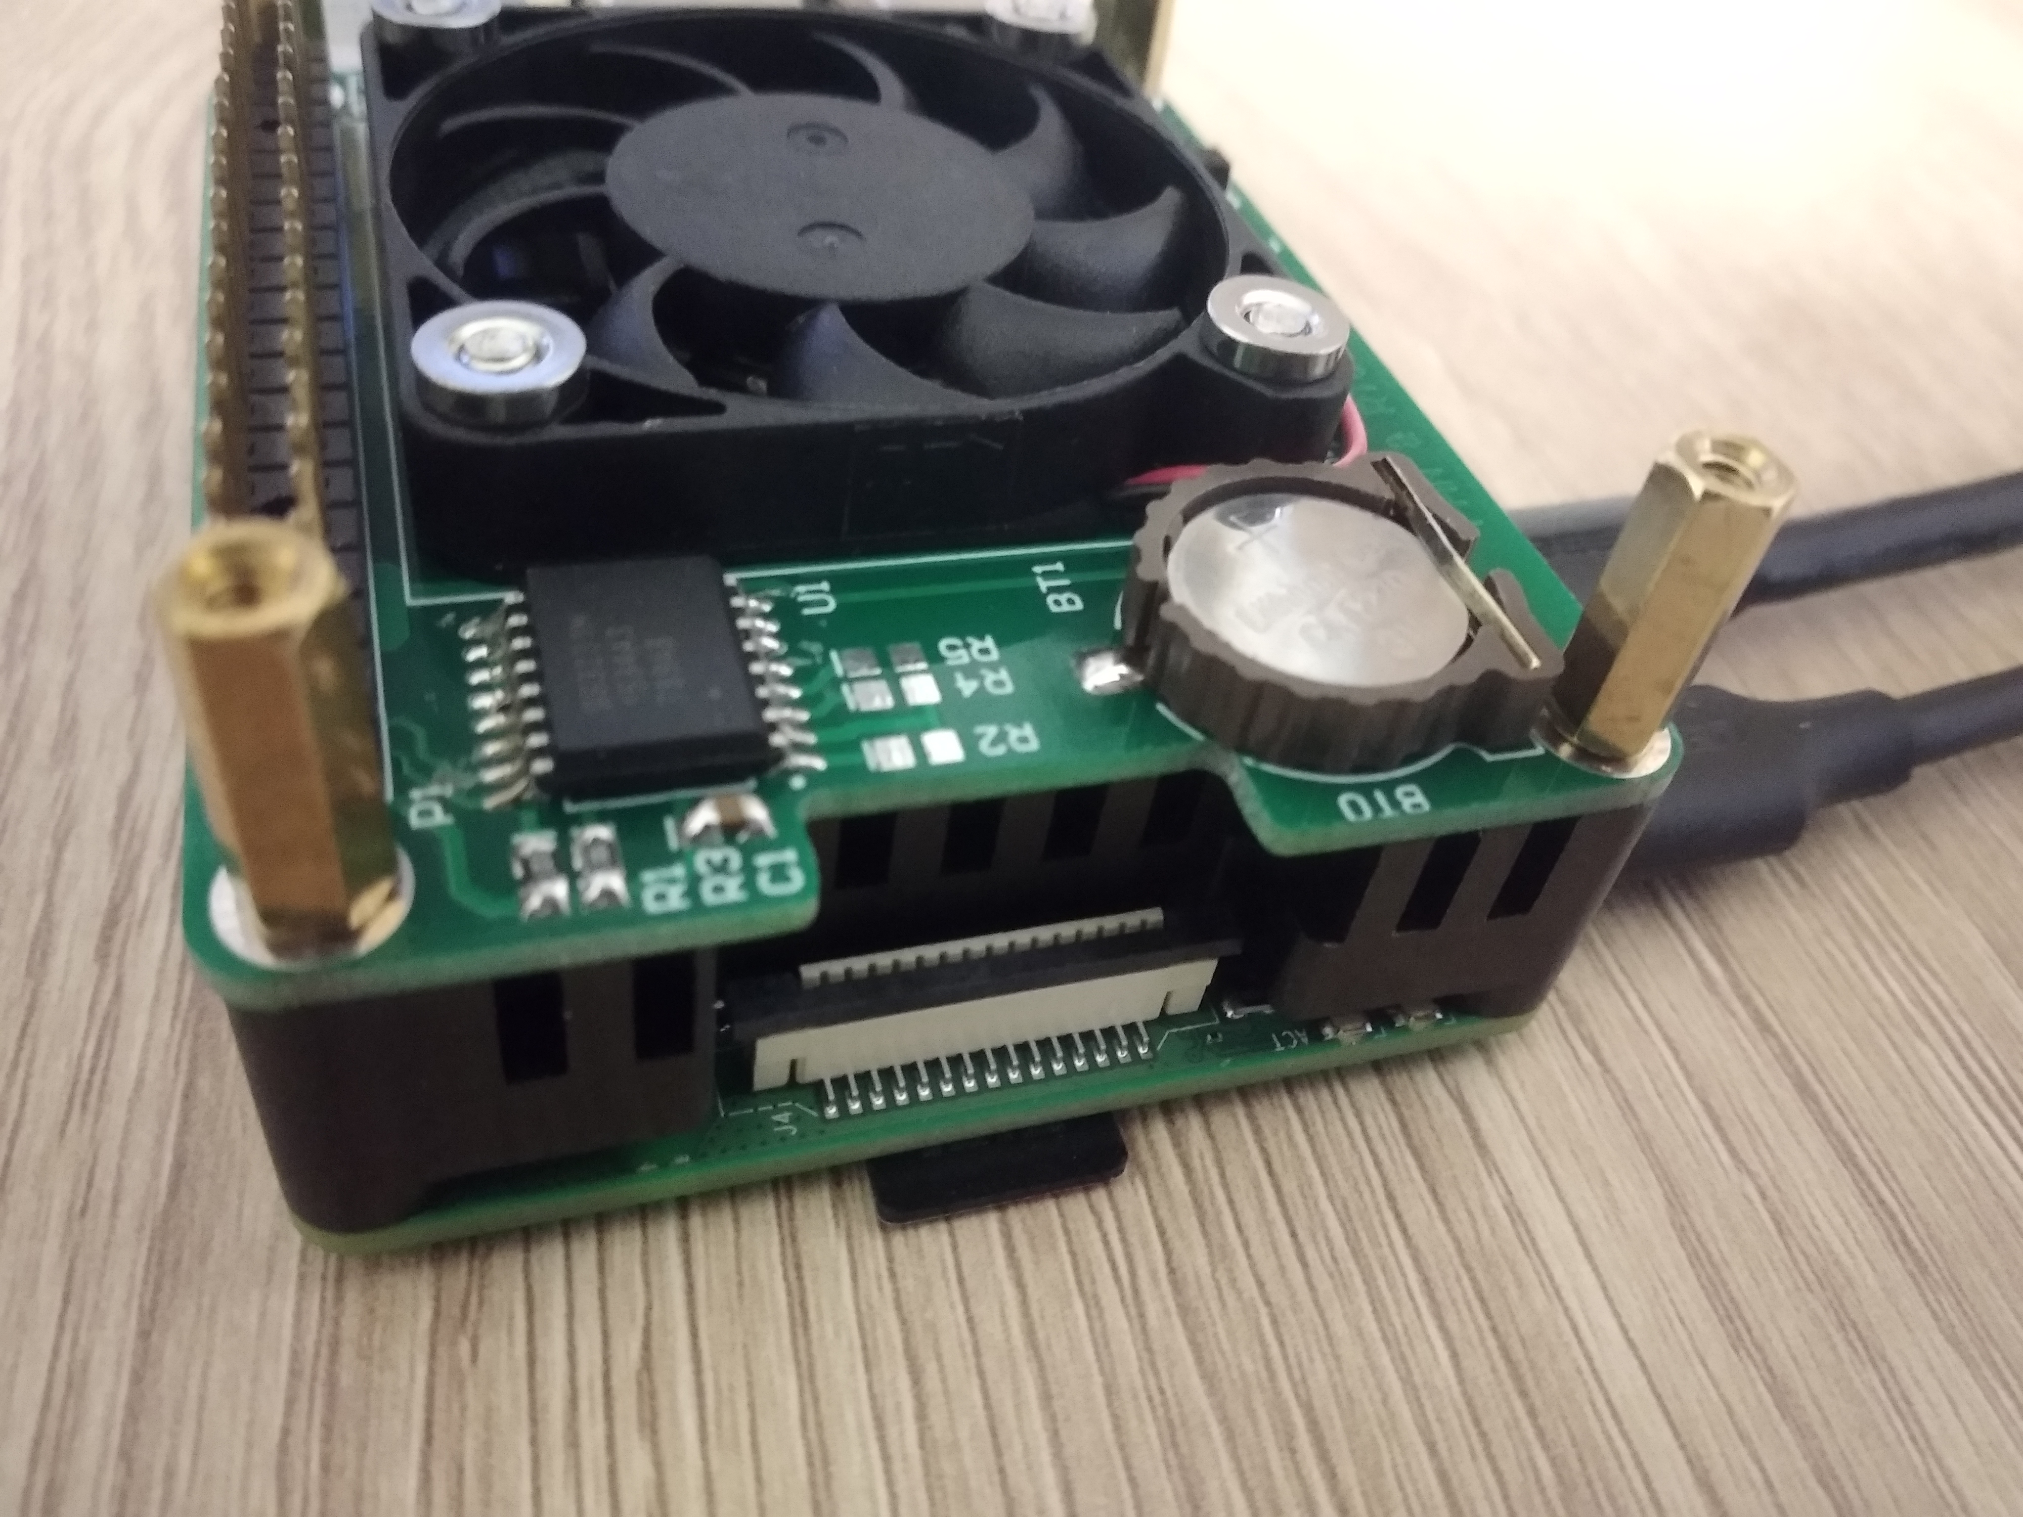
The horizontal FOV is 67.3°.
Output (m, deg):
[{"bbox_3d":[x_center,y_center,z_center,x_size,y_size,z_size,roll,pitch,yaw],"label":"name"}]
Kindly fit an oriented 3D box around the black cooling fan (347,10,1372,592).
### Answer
[{"bbox_3d":[-0.009,-0.026,0.076,0.040,0.007,0.040,-7,48,-20],"label":"black cooling fan"}]

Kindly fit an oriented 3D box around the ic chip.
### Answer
[{"bbox_3d":[-0.014,-0.003,0.056,0.007,0.002,0.010,-7,48,-20],"label":"ic chip"}]

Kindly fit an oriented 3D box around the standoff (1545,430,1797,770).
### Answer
[{"bbox_3d":[0.026,-0.006,0.061,0.005,0.012,0.005,-7,48,-20],"label":"standoff"}]

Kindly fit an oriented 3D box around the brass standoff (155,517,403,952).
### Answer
[{"bbox_3d":[-0.021,0.000,0.044,0.005,0.012,0.005,-7,48,-20],"label":"brass standoff"}]

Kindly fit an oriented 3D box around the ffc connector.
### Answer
[{"bbox_3d":[-0.001,0.010,0.067,0.022,0.005,0.003,-7,48,-20],"label":"ffc connector"}]

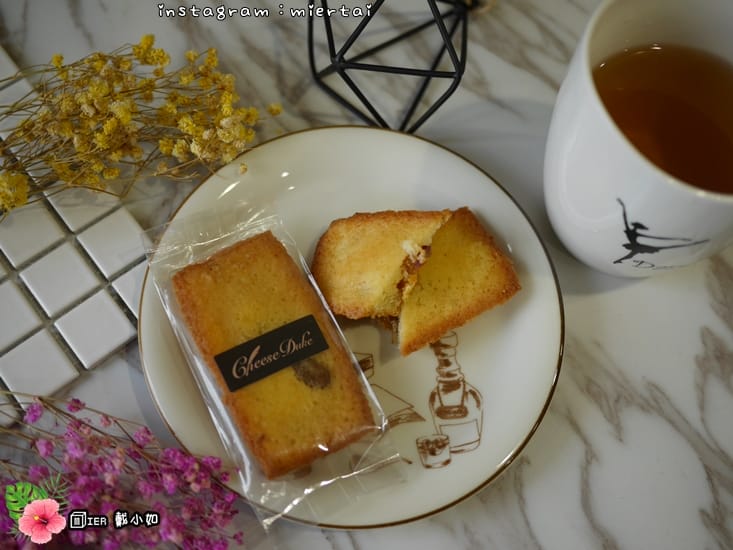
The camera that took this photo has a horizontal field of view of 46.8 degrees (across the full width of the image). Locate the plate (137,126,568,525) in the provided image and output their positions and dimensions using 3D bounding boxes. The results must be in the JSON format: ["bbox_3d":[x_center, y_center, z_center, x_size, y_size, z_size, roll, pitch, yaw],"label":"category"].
[{"bbox_3d":[-0.005,0.016,0.330,0.160,0.019,0.160,0,68,-3],"label":"plate"}]

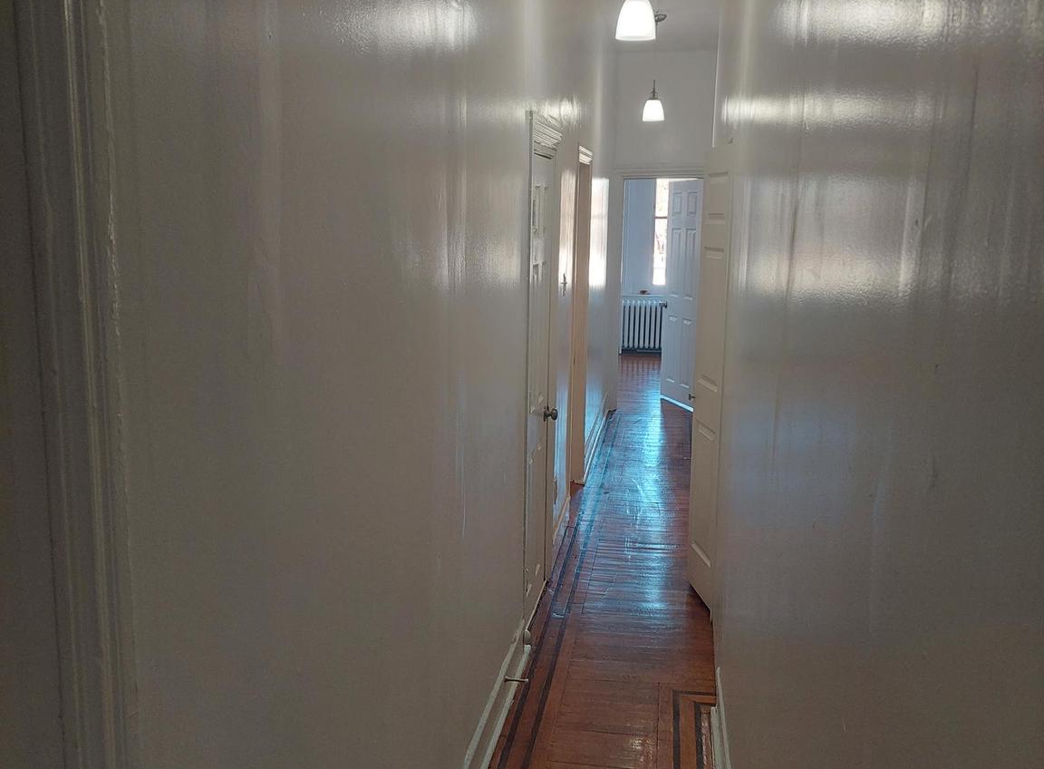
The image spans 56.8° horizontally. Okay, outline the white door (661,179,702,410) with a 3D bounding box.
[{"bbox_3d":[1.485,-0.810,8.842,0.042,2.025,0.672,-2,10,-18],"label":"white door"}]

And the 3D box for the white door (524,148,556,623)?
[{"bbox_3d":[0.052,0.026,4.053,0.044,1.927,0.672,3,10,9],"label":"white door"}]

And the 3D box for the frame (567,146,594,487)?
[{"bbox_3d":[0.290,-0.299,5.604,0.119,2.075,1.037,3,10,9],"label":"frame"}]

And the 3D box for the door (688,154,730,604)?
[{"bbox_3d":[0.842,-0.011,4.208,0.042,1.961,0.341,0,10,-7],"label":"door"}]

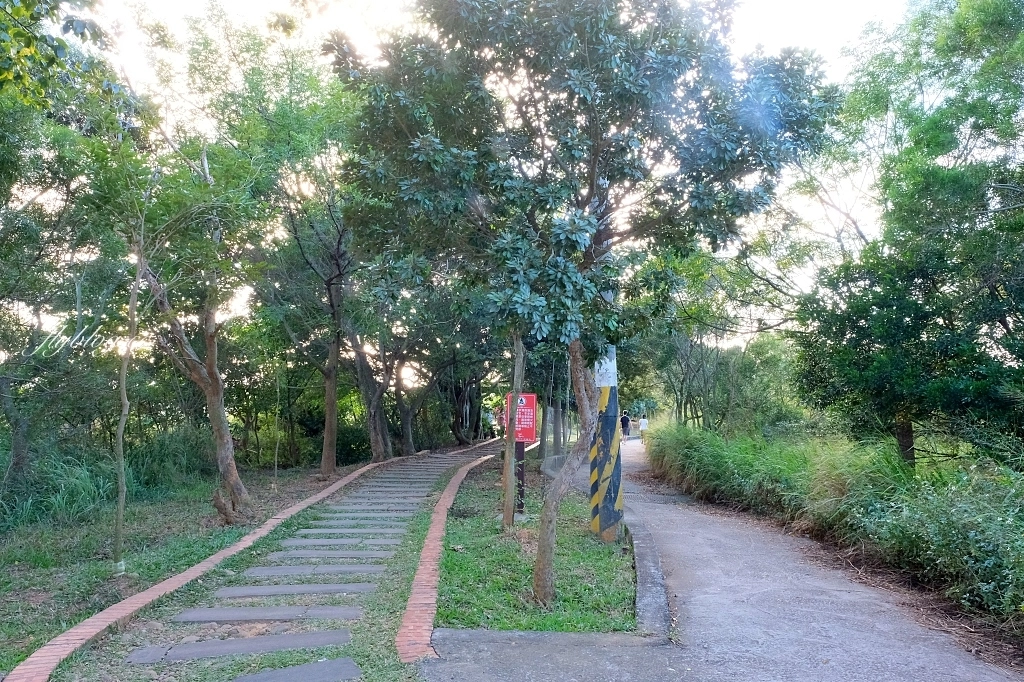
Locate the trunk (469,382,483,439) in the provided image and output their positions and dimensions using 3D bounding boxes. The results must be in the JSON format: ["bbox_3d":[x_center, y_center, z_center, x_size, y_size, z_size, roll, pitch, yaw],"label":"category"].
[{"bbox_3d":[-1.437,2.731,26.862,0.551,2.350,0.500,0,-6,0],"label":"trunk"}]

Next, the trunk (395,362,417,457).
[{"bbox_3d":[-3.044,1.948,19.503,0.629,2.673,0.500,0,-6,0],"label":"trunk"}]

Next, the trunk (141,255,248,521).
[{"bbox_3d":[-4.414,0.610,9.487,1.501,3.692,0.800,0,-6,0],"label":"trunk"}]

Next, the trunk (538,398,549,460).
[{"bbox_3d":[0.907,2.543,19.643,0.288,1.771,0.250,0,-6,0],"label":"trunk"}]

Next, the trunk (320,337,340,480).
[{"bbox_3d":[-3.841,1.327,14.440,0.423,3.034,0.360,0,-6,0],"label":"trunk"}]

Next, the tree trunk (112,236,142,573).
[{"bbox_3d":[-3.537,0.546,6.277,0.276,3.077,0.200,0,-6,0],"label":"tree trunk"}]

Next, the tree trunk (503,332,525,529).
[{"bbox_3d":[0.020,1.153,8.929,0.273,2.544,0.220,0,-6,0],"label":"tree trunk"}]

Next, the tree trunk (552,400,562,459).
[{"bbox_3d":[1.422,2.762,21.330,0.313,1.799,0.260,0,-6,0],"label":"tree trunk"}]

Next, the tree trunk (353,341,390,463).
[{"bbox_3d":[-3.589,1.557,17.432,0.971,3.053,0.700,0,-6,0],"label":"tree trunk"}]

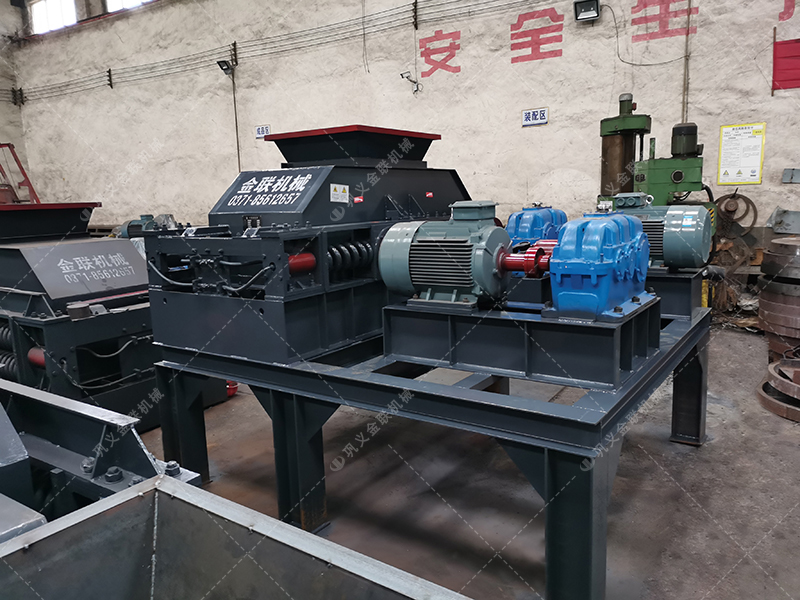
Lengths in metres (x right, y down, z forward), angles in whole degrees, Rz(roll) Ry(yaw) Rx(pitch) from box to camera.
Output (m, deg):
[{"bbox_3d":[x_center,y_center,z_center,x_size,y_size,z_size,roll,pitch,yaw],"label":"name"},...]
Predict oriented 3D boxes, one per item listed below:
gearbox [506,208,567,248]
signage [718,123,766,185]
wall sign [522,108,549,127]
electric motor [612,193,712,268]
[{"bbox_3d":[0.933,-0.395,3.978,0.342,0.420,0.627,4,11,35],"label":"gearbox"},{"bbox_3d":[5.152,-2.194,9.059,0.585,0.885,0.020,3,10,28],"label":"signage"},{"bbox_3d":[2.481,-3.345,10.997,0.510,0.295,0.015,3,11,31],"label":"wall sign"},{"bbox_3d":[1.548,-0.438,3.772,0.680,0.458,0.367,4,11,35],"label":"electric motor"}]

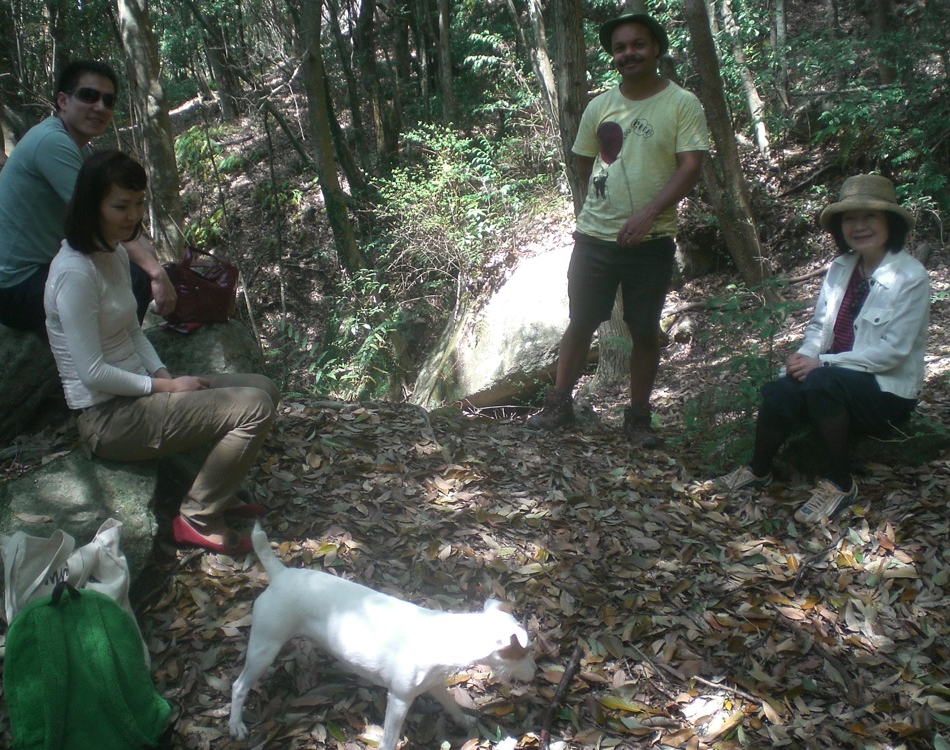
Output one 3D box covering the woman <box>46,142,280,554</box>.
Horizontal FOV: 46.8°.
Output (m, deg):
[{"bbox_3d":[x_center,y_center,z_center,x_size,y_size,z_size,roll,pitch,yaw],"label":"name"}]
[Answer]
[{"bbox_3d":[-0.882,-0.061,3.100,0.670,1.140,0.470,0,12,2],"label":"woman"}]

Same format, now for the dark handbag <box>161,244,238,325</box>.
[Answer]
[{"bbox_3d":[-0.913,-0.298,3.650,0.250,0.250,0.140,-1,12,-3],"label":"dark handbag"}]

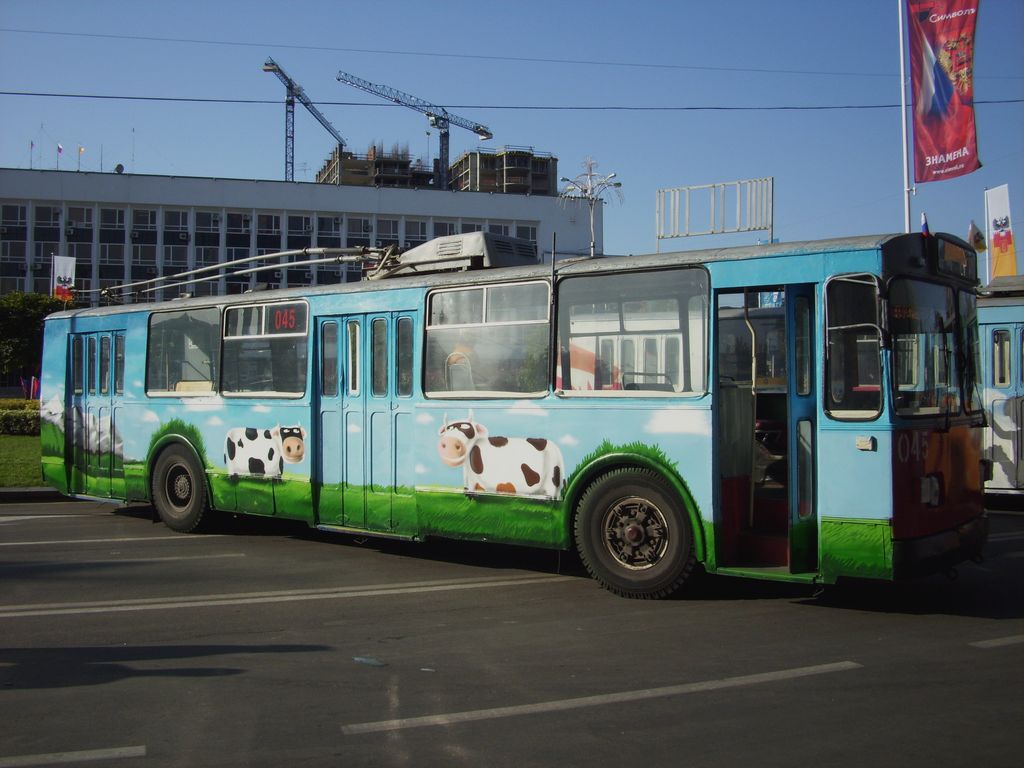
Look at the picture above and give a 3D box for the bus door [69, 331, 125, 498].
[{"bbox_3d":[-5.301,0.399,12.853,1.317,2.127,0.100,0,0,37],"label":"bus door"}]

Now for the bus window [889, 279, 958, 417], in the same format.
[{"bbox_3d":[3.053,-0.252,7.344,1.163,0.978,0.120,0,0,-45],"label":"bus window"}]

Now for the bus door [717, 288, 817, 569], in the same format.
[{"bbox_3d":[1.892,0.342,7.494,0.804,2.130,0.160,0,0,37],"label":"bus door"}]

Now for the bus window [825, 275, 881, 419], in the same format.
[{"bbox_3d":[2.392,-0.256,7.056,0.405,1.024,0.070,0,0,37],"label":"bus window"}]

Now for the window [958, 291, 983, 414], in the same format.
[{"bbox_3d":[3.793,-0.251,8.270,0.120,1.020,1.154,0,0,32],"label":"window"}]

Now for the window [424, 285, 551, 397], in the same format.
[{"bbox_3d":[-0.246,-0.386,9.035,1.418,1.014,0.070,0,0,37],"label":"window"}]

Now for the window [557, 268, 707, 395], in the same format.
[{"bbox_3d":[0.944,-0.395,8.142,1.411,1.009,0.070,0,0,37],"label":"window"}]

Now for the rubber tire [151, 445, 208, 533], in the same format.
[{"bbox_3d":[-3.808,1.224,11.921,1.055,1.055,0.290,0,0,37],"label":"rubber tire"}]

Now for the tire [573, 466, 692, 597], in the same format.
[{"bbox_3d":[1.080,1.210,8.254,1.055,1.055,0.290,0,0,37],"label":"tire"}]

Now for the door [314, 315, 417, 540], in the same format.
[{"bbox_3d":[-1.464,0.381,9.974,1.391,2.158,0.100,0,0,37],"label":"door"}]

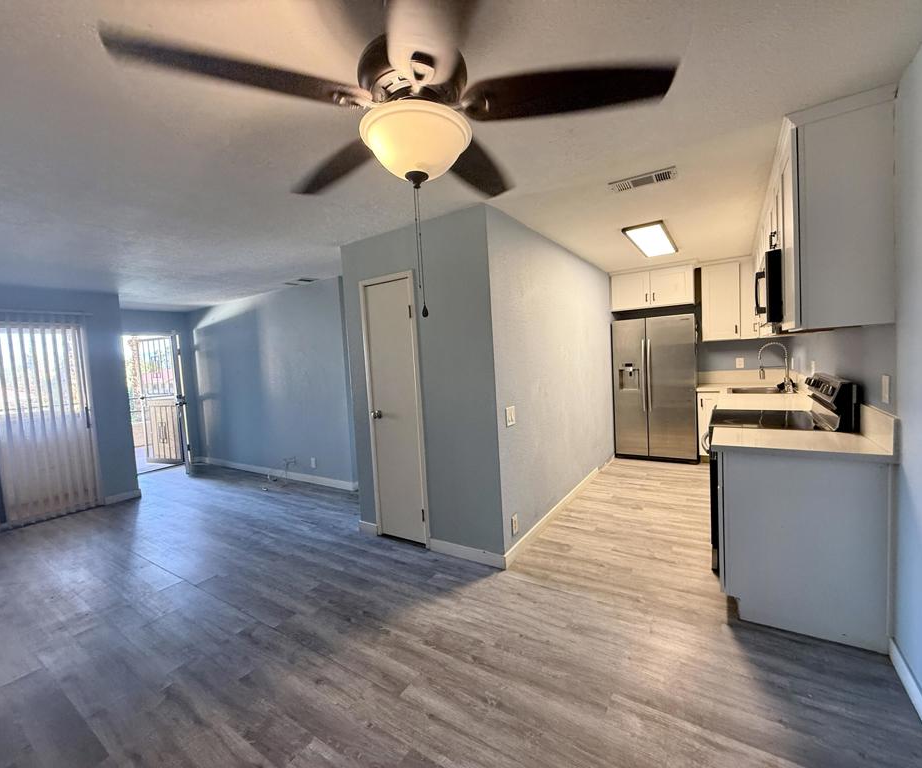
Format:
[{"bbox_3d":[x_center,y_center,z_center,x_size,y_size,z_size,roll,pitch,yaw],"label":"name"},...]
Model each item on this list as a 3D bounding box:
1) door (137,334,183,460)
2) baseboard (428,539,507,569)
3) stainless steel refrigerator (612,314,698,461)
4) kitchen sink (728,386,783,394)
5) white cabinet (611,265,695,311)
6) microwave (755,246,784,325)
[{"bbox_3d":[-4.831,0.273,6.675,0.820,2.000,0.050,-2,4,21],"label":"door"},{"bbox_3d":[0.033,1.207,2.960,0.650,0.087,0.015,-1,4,33],"label":"baseboard"},{"bbox_3d":[2.552,0.059,5.375,0.910,1.785,0.800,-1,4,33],"label":"stainless steel refrigerator"},{"bbox_3d":[3.182,0.161,4.482,0.480,0.200,0.740,-1,4,33],"label":"kitchen sink"},{"bbox_3d":[2.480,-1.199,5.308,0.910,0.470,0.620,-1,4,33],"label":"white cabinet"},{"bbox_3d":[2.116,-0.586,2.587,0.420,0.410,0.760,-1,4,33],"label":"microwave"}]

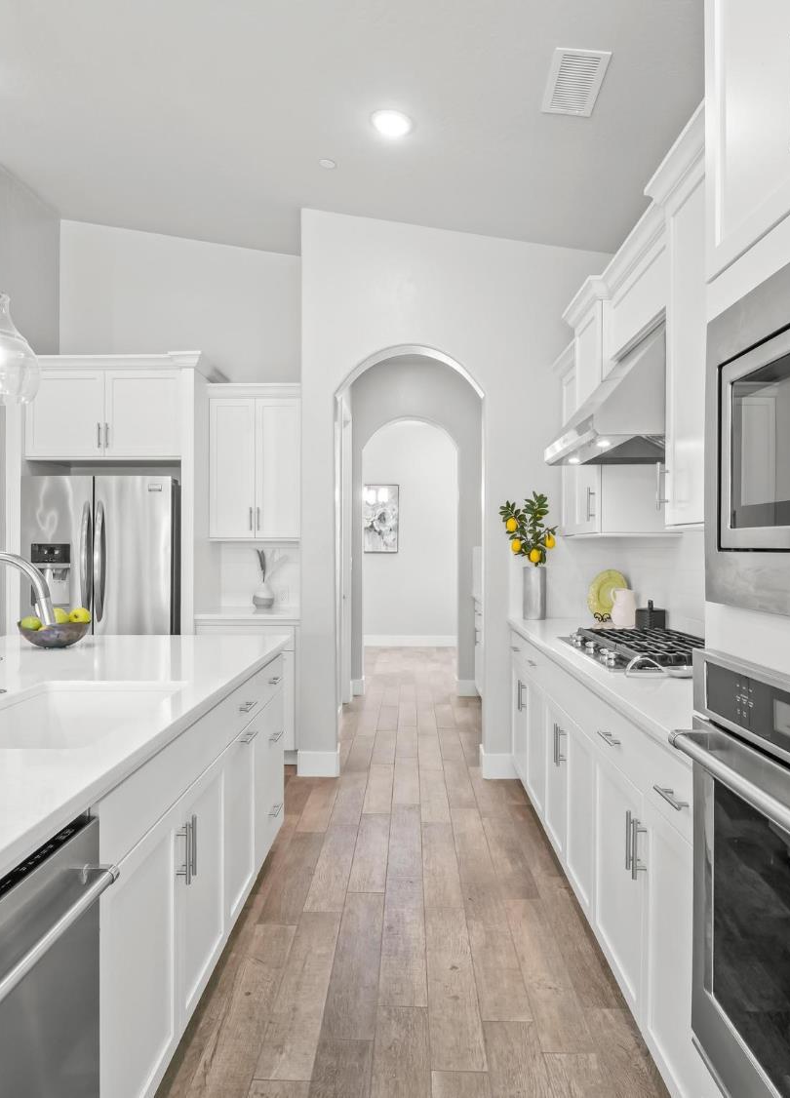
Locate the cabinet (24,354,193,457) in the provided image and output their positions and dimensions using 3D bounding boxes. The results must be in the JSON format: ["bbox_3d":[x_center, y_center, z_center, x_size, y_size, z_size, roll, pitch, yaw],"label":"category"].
[{"bbox_3d":[-1.683,-0.822,4.829,1.009,0.596,0.690,0,0,1],"label":"cabinet"}]

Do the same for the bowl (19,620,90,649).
[{"bbox_3d":[-1.387,0.349,3.100,0.270,0.098,0.270,0,0,0],"label":"bowl"}]

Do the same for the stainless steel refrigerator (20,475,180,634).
[{"bbox_3d":[-1.754,0.435,4.863,0.900,1.750,0.770,0,0,1],"label":"stainless steel refrigerator"}]

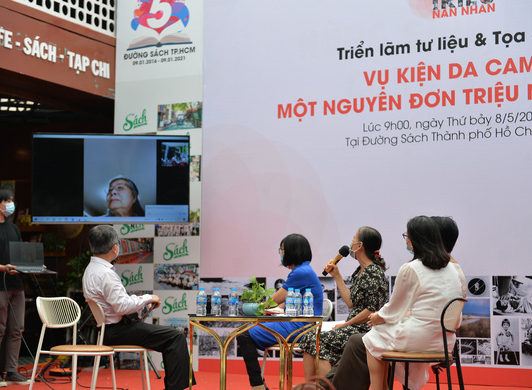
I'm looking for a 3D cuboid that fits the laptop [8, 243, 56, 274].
[{"bbox_3d":[-1.952,0.526,9.500,0.335,0.220,0.260,6,2,-39],"label":"laptop"}]

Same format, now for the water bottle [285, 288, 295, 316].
[{"bbox_3d":[0.157,0.666,7.050,0.063,0.176,0.063,0,-5,6],"label":"water bottle"}]

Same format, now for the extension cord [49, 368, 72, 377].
[{"bbox_3d":[-2.002,1.741,11.150,0.240,0.070,0.140,1,-5,-9],"label":"extension cord"}]

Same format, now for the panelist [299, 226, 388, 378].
[{"bbox_3d":[0.507,0.824,7.400,0.640,1.230,0.480,2,-6,-20],"label":"panelist"}]

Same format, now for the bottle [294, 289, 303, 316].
[{"bbox_3d":[0.207,0.686,7.250,0.063,0.176,0.063,0,-5,6],"label":"bottle"}]

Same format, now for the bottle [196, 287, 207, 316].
[{"bbox_3d":[-0.397,0.665,7.070,0.063,0.176,0.063,0,-5,6],"label":"bottle"}]

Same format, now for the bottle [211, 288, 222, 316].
[{"bbox_3d":[-0.311,0.678,7.180,0.063,0.176,0.063,0,-5,6],"label":"bottle"}]

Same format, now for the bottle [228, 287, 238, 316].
[{"bbox_3d":[-0.202,0.680,7.200,0.063,0.176,0.063,0,-5,6],"label":"bottle"}]

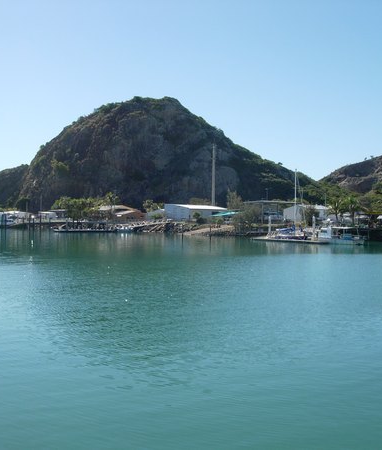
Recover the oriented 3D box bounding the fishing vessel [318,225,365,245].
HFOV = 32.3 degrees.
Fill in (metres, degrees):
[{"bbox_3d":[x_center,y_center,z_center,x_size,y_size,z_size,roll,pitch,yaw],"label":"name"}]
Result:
[{"bbox_3d":[31.987,2.125,140.000,10.200,4.200,3.600,0,1,20],"label":"fishing vessel"}]

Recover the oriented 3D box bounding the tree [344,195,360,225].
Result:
[{"bbox_3d":[42.884,-4.008,176.000,4.500,8.200,4.500,0,1,0],"label":"tree"}]

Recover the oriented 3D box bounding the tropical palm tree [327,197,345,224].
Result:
[{"bbox_3d":[38.877,-3.741,176.000,4.800,7.800,4.800,0,1,0],"label":"tropical palm tree"}]

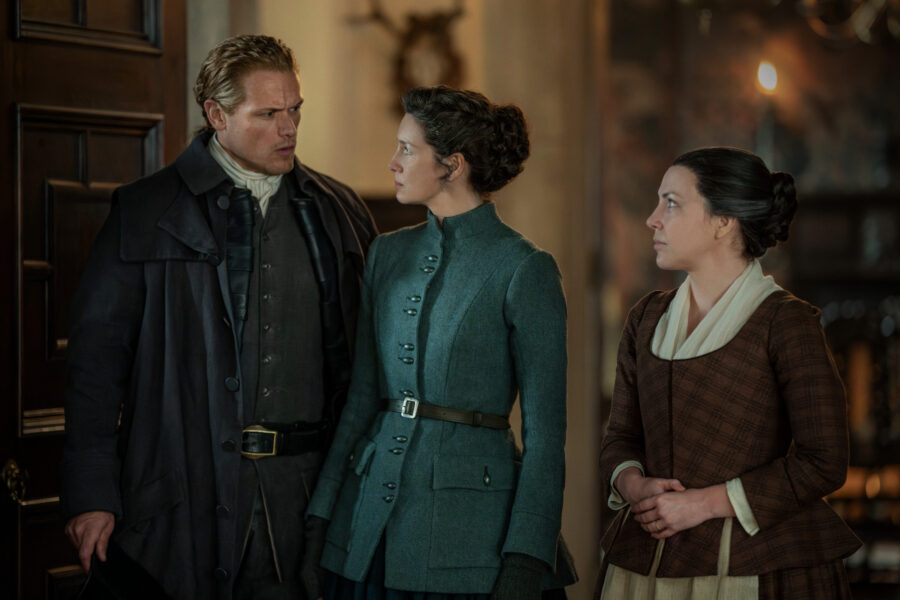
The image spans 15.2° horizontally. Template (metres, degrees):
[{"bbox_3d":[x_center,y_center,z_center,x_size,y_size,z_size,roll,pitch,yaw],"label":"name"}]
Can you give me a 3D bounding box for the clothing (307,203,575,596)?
[{"bbox_3d":[-0.016,0.186,6.320,0.520,0.740,0.370,0,1,38],"label":"clothing"}]

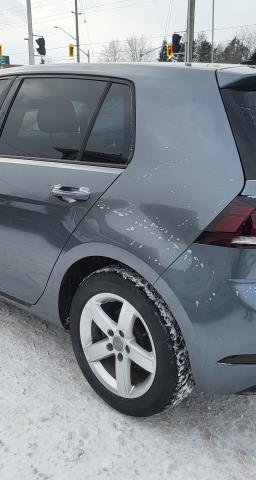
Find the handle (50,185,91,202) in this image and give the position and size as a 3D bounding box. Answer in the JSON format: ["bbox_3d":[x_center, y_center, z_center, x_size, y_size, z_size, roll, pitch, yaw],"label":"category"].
[{"bbox_3d":[-0.223,-0.183,1.900,0.225,0.050,0.055,15,22,41],"label":"handle"}]

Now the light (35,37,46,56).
[{"bbox_3d":[-3.530,-7.839,19.504,0.420,0.700,0.380,-1,16,-5],"label":"light"}]

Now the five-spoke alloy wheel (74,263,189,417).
[{"bbox_3d":[0.015,0.406,2.002,0.625,0.625,0.210,15,22,41],"label":"five-spoke alloy wheel"}]

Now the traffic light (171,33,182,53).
[{"bbox_3d":[1.889,-7.558,18.536,0.360,0.700,0.360,-14,21,-38],"label":"traffic light"}]

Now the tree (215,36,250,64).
[{"bbox_3d":[15.145,-24.127,69.473,5.800,9.800,5.800,-1,16,0],"label":"tree"}]

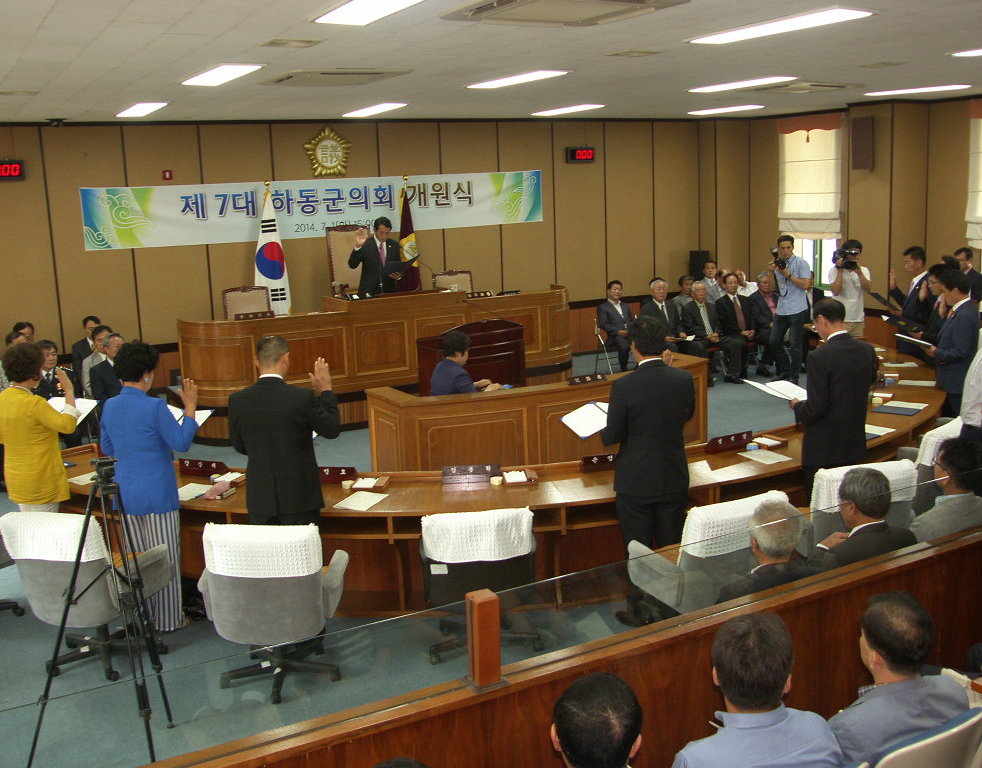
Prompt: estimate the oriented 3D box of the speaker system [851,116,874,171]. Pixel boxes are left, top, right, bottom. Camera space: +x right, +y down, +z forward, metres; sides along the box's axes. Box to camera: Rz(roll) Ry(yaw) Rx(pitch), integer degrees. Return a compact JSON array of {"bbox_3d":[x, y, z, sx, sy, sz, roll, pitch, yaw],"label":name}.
[{"bbox_3d":[4.539,-2.950,12.650,0.140,0.600,0.320,-8,12,-28],"label":"speaker system"}]

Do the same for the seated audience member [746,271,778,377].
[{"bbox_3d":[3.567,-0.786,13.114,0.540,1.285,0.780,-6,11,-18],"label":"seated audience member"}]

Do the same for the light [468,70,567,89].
[{"bbox_3d":[0.201,-2.563,8.698,0.290,0.060,1.240,-8,12,-28],"label":"light"}]

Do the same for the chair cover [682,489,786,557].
[{"bbox_3d":[1.153,0.691,4.882,0.500,0.275,0.180,-7,11,-21],"label":"chair cover"}]

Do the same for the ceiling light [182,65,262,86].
[{"bbox_3d":[-1.973,-2.242,7.510,0.290,0.060,1.240,-8,12,-28],"label":"ceiling light"}]

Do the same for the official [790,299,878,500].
[{"bbox_3d":[1.978,0.348,6.005,0.530,1.690,0.460,-9,12,-32],"label":"official"}]

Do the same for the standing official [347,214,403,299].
[{"bbox_3d":[-1.301,-1.039,11.762,0.580,1.680,0.450,-8,11,-28],"label":"standing official"}]

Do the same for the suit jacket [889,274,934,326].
[{"bbox_3d":[4.086,-0.709,9.990,0.400,0.720,0.470,-5,11,-12],"label":"suit jacket"}]

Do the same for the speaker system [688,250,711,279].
[{"bbox_3d":[3.073,-1.691,15.224,0.320,0.550,0.300,0,11,10],"label":"speaker system"}]

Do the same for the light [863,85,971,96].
[{"bbox_3d":[4.577,-3.167,11.137,0.290,0.060,1.240,-8,12,-28],"label":"light"}]

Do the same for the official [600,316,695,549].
[{"bbox_3d":[0.893,0.508,5.800,0.560,1.730,0.460,-6,12,-19],"label":"official"}]

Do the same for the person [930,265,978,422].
[{"bbox_3d":[3.484,0.023,7.800,0.480,1.720,0.500,-1,11,7],"label":"person"}]

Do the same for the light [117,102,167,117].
[{"bbox_3d":[-3.603,-2.835,10.659,0.310,0.060,1.280,-8,11,-28],"label":"light"}]

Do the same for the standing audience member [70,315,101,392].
[{"bbox_3d":[-3.923,-0.058,10.492,0.650,1.284,0.480,6,13,35],"label":"standing audience member"}]

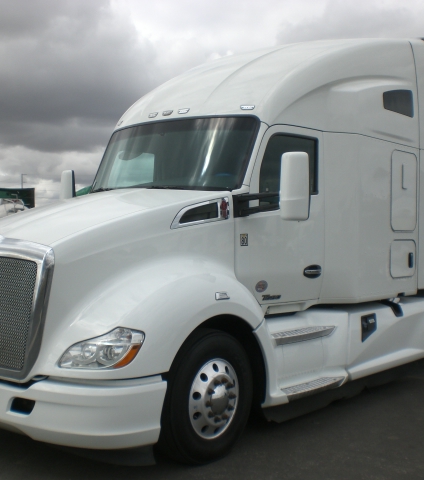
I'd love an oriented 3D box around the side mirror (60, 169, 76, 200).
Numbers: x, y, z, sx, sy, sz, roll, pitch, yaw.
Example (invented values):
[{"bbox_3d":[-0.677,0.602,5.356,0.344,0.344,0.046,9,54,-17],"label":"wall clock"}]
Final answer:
[{"bbox_3d":[-1.501,-0.469,7.284,0.110,0.530,0.230,0,1,-36],"label":"side mirror"}]

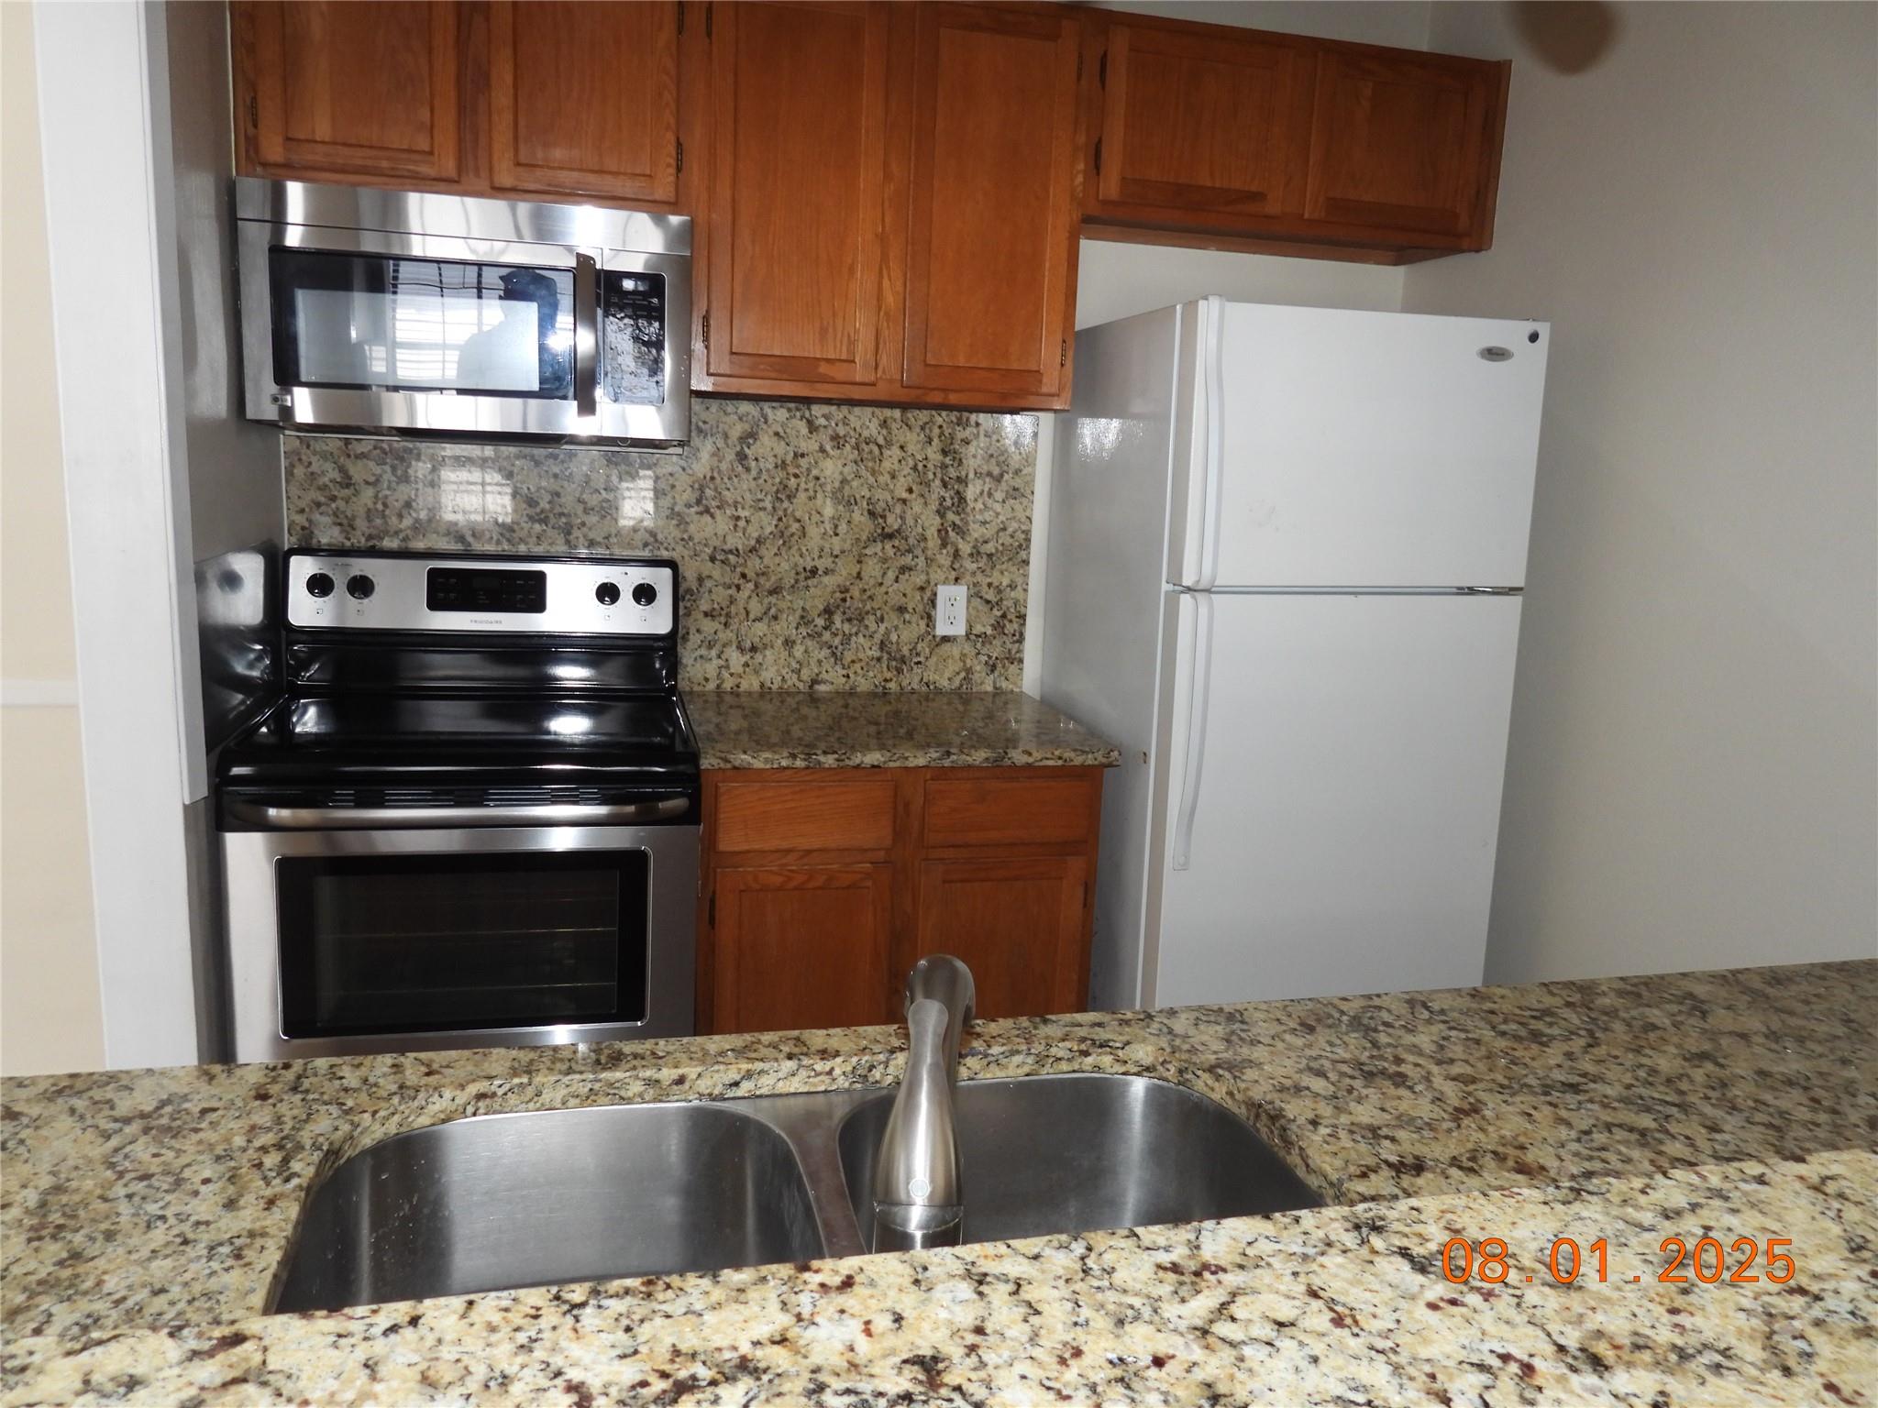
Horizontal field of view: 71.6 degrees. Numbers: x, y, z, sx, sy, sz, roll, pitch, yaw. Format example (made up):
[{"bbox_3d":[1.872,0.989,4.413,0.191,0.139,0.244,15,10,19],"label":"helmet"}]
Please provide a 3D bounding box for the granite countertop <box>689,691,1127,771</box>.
[{"bbox_3d":[-0.114,0.051,2.668,0.776,0.038,0.657,0,10,-14],"label":"granite countertop"}]

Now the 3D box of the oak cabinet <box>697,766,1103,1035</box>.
[{"bbox_3d":[-0.143,0.499,2.755,0.761,0.876,0.625,0,10,-14],"label":"oak cabinet"}]

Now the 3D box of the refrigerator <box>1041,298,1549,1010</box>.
[{"bbox_3d":[0.674,0.103,2.742,0.708,1.714,0.735,0,10,-14],"label":"refrigerator"}]

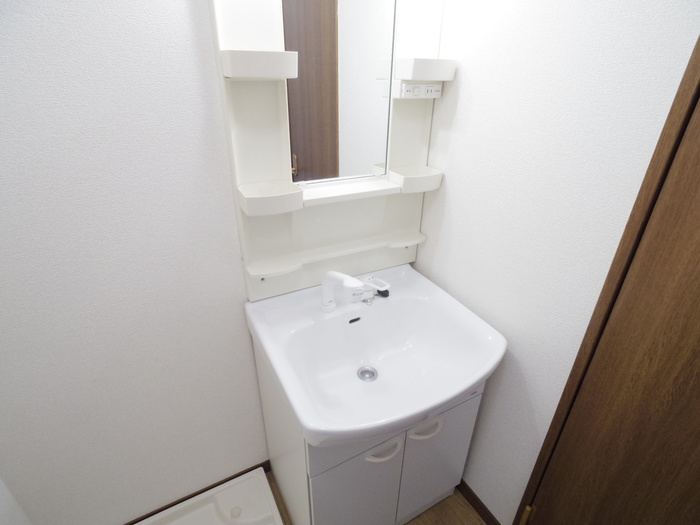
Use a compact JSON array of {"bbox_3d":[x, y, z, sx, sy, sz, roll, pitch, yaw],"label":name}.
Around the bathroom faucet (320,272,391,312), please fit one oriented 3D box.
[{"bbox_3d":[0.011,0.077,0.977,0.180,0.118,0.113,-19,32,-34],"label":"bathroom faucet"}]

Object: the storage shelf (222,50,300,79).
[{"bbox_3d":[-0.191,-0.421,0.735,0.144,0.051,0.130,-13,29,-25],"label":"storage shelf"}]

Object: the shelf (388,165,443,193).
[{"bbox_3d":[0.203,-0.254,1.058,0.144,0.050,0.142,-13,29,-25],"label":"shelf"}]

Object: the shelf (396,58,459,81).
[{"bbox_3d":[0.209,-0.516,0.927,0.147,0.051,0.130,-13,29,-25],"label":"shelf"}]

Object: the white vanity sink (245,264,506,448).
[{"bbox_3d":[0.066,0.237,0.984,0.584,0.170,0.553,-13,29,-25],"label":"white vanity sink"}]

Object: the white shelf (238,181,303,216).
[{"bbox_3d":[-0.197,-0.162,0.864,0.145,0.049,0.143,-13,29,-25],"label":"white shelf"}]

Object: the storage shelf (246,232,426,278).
[{"bbox_3d":[-0.014,-0.032,1.078,0.606,0.020,0.088,-13,29,-25],"label":"storage shelf"}]

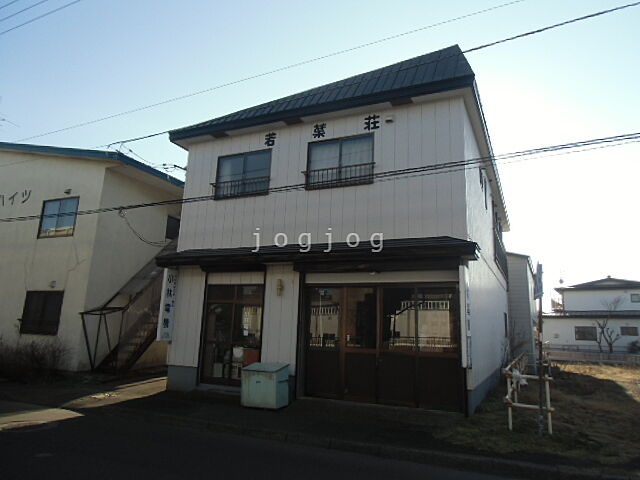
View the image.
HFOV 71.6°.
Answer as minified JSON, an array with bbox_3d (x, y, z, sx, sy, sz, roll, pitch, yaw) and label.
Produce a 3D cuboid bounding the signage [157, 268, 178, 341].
[{"bbox_3d":[-3.930,1.675,11.475,0.110,1.840,0.410,-3,-13,25],"label":"signage"}]

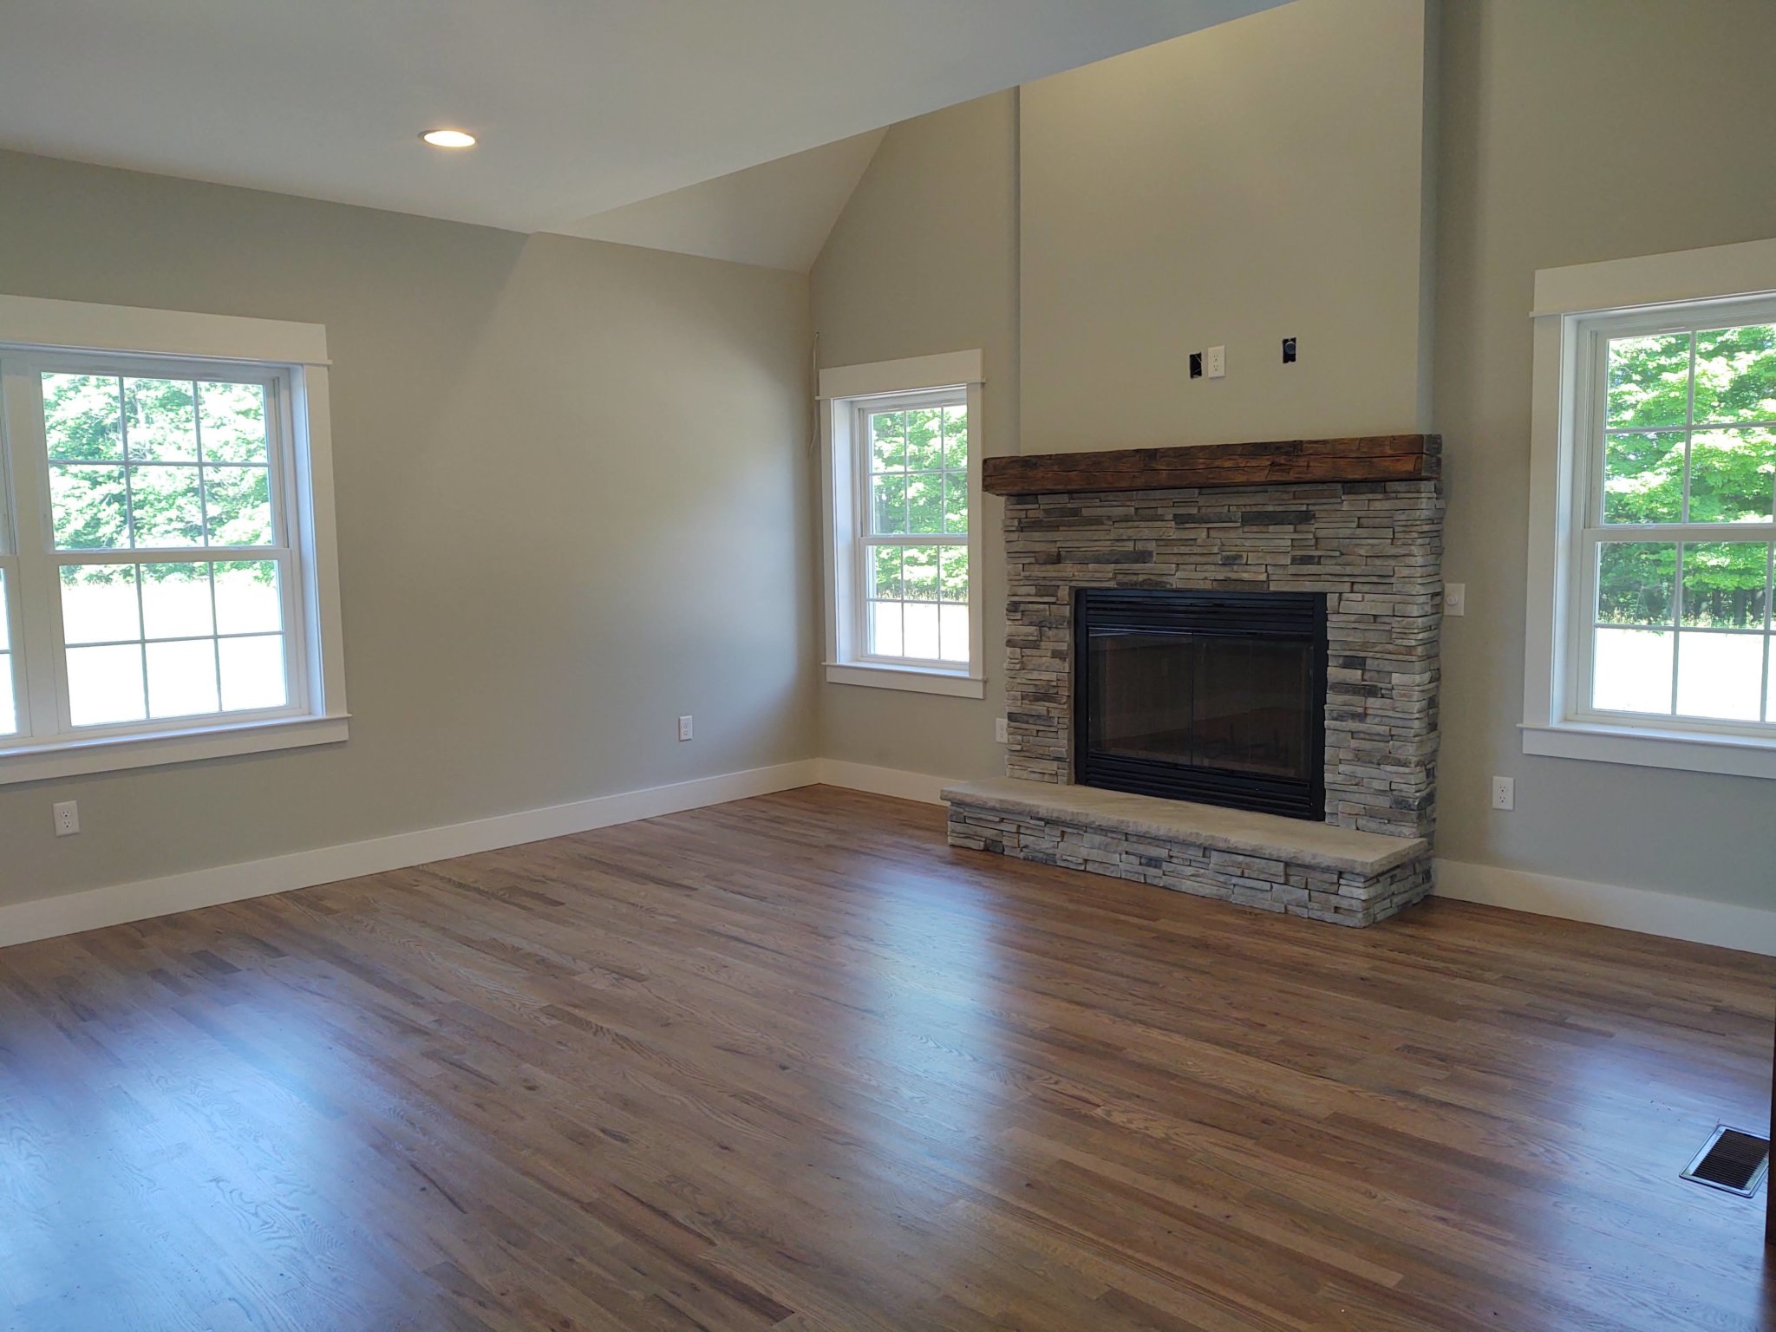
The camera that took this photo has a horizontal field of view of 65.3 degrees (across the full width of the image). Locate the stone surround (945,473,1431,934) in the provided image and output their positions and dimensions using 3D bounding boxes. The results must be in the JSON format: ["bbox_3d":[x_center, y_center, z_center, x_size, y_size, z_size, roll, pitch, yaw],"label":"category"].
[{"bbox_3d":[1.157,0.053,5.641,1.984,1.570,0.603,5,8,44],"label":"stone surround"}]

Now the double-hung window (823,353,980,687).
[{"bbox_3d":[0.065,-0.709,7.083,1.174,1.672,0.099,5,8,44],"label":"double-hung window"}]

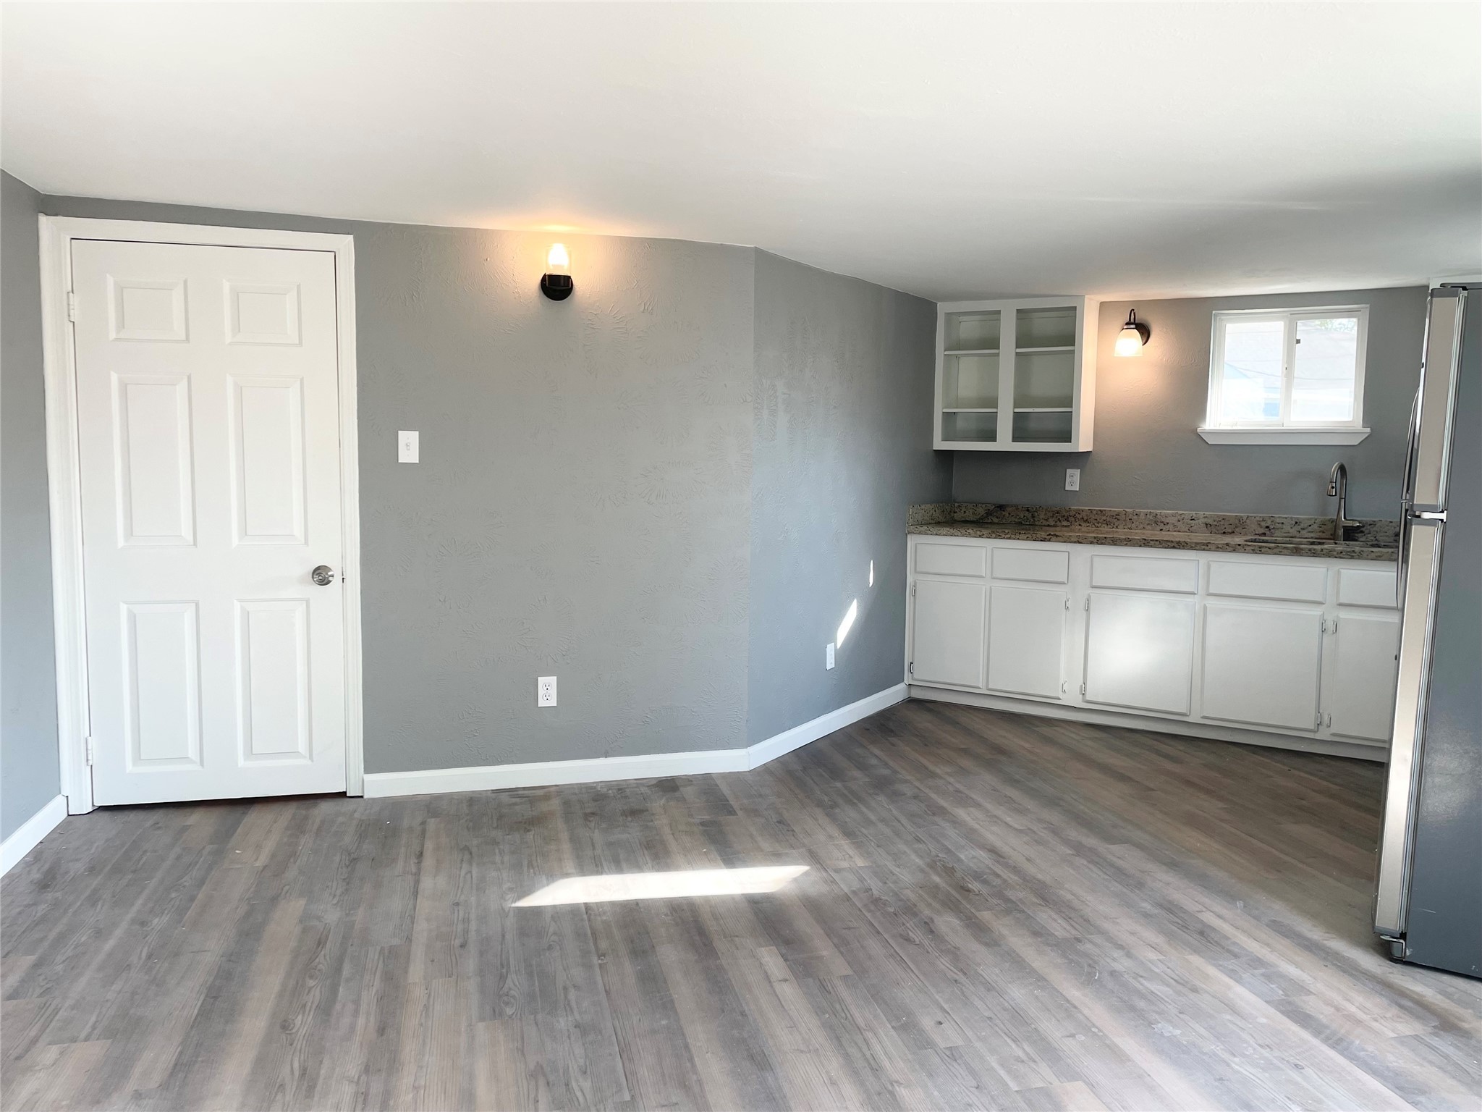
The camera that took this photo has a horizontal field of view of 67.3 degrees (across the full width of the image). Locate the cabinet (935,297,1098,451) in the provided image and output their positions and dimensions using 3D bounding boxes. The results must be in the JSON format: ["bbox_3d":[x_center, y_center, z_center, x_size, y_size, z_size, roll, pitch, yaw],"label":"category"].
[{"bbox_3d":[1.491,-0.968,6.046,0.791,0.791,0.302,4,6,31],"label":"cabinet"}]

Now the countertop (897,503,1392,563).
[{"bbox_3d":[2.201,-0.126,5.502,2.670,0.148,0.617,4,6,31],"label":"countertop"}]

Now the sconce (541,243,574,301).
[{"bbox_3d":[-0.682,-1.059,4.157,0.124,0.212,0.136,-1,6,-16],"label":"sconce"}]

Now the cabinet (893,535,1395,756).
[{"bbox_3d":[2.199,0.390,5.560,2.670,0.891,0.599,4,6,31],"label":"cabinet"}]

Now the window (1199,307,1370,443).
[{"bbox_3d":[2.691,-0.881,5.500,0.772,0.667,0.100,4,6,31],"label":"window"}]

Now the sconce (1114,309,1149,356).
[{"bbox_3d":[2.024,-1.157,5.765,0.145,0.240,0.200,4,6,31],"label":"sconce"}]

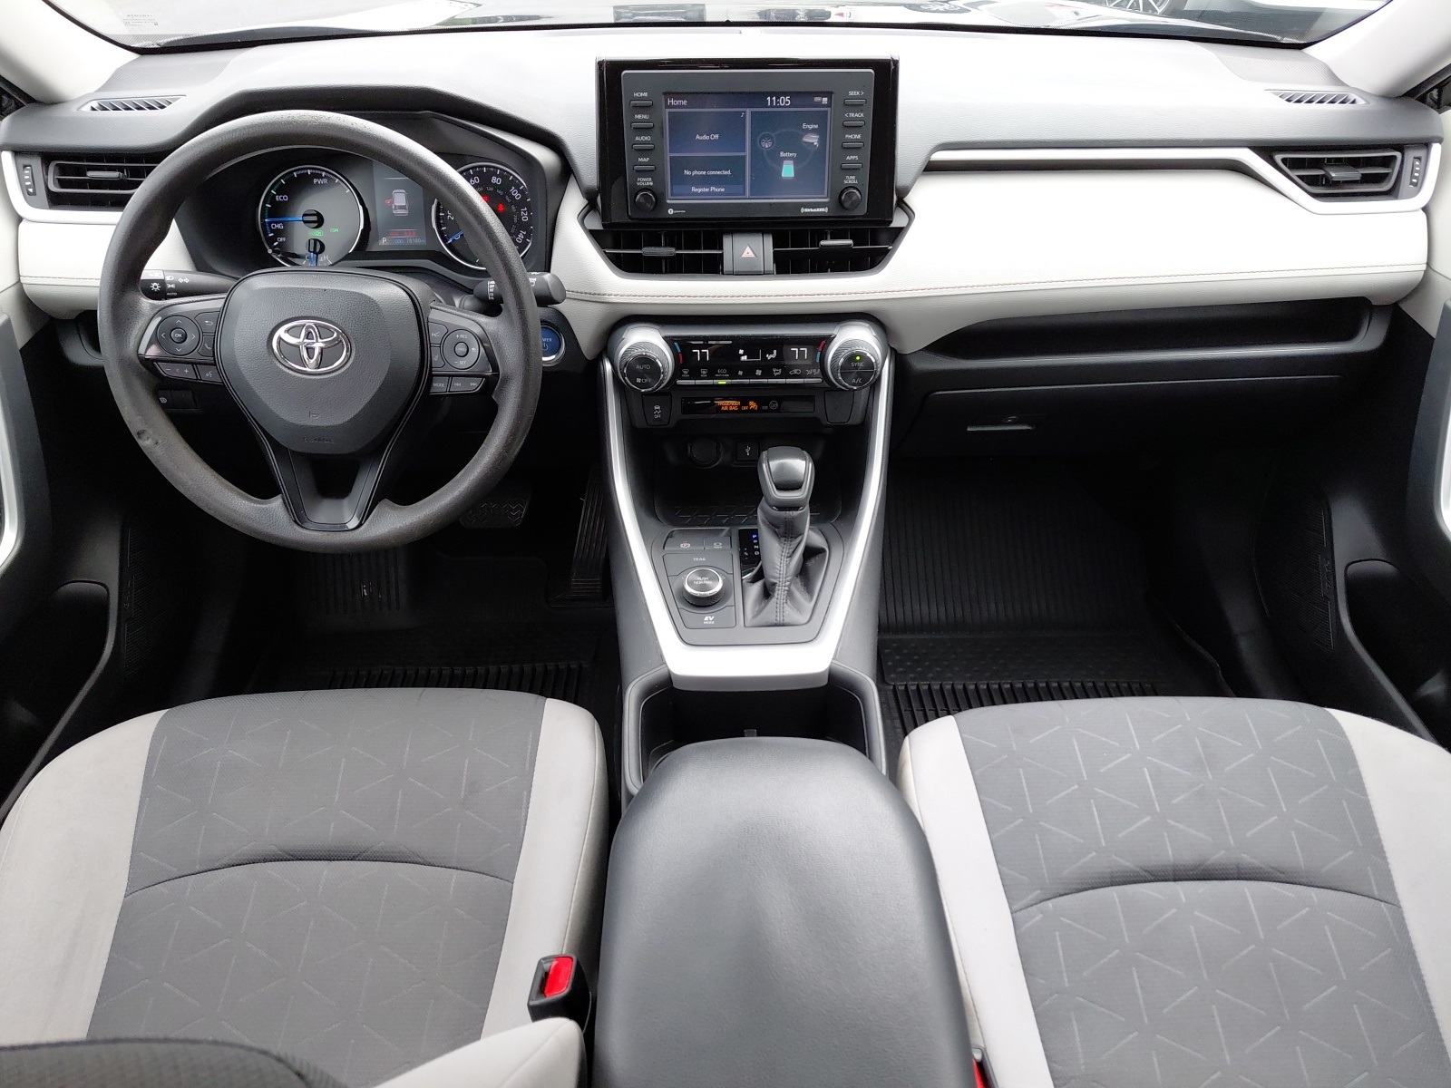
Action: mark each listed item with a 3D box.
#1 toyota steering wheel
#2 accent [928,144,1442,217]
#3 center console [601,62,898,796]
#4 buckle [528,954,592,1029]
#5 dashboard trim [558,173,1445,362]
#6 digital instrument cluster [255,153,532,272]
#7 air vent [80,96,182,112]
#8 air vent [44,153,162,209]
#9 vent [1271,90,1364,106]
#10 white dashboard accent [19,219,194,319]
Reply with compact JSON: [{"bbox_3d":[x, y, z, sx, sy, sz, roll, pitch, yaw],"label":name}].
[{"bbox_3d":[-0.342,-0.179,0.902,0.372,0.372,0.080,-1,3,-2],"label":"toyota steering wheel"},{"bbox_3d":[0.456,-0.355,1.035,0.523,0.065,0.060,-1,28,-2],"label":"accent"},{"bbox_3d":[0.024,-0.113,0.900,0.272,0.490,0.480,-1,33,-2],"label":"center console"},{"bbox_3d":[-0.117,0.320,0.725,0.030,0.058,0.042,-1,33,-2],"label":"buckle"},{"bbox_3d":[0.279,-0.275,1.014,0.873,0.150,0.130,-1,33,-2],"label":"dashboard trim"},{"bbox_3d":[-0.328,-0.327,1.039,0.283,0.118,0.045,-1,15,-2],"label":"digital instrument cluster"},{"bbox_3d":[-0.599,-0.445,1.058,0.100,0.020,0.042,-1,18,-2],"label":"air vent"},{"bbox_3d":[-0.590,-0.348,1.008,0.130,0.055,0.045,-1,28,-2],"label":"air vent"},{"bbox_3d":[0.618,-0.466,1.095,0.100,0.020,0.042,-1,18,-2],"label":"vent"},{"bbox_3d":[-0.601,-0.267,1.018,0.162,0.090,0.062,-1,28,-2],"label":"white dashboard accent"}]

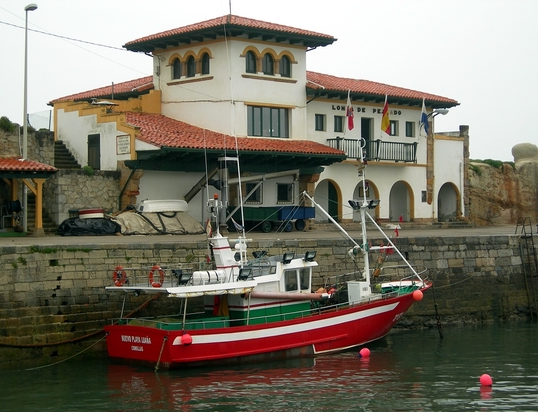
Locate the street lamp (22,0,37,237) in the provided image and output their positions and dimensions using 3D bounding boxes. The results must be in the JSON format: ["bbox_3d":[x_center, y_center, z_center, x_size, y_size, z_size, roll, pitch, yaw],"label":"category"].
[{"bbox_3d":[-10.600,-3.920,51.000,0.700,10.200,0.300,0,0,39],"label":"street lamp"}]

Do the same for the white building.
[{"bbox_3d":[-0.500,-4.650,66.500,25.500,12.000,15.000,0,0,-40],"label":"white building"}]

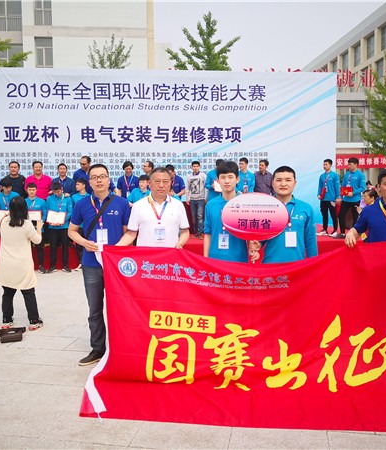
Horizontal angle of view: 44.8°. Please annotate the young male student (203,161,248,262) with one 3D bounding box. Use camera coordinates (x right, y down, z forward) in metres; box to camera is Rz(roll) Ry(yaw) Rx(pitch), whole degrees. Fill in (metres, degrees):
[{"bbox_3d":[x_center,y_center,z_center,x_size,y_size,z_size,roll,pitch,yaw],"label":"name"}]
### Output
[{"bbox_3d":[0.320,0.339,3.938,0.480,1.749,0.400,0,4,0],"label":"young male student"}]

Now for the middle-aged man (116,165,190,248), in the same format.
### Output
[{"bbox_3d":[-0.313,0.369,3.901,0.600,1.700,0.420,-1,4,-3],"label":"middle-aged man"}]

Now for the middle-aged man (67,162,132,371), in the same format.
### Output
[{"bbox_3d":[-0.790,0.343,4.049,0.540,1.734,0.450,-1,4,-3],"label":"middle-aged man"}]

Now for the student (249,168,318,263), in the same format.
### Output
[{"bbox_3d":[0.756,0.368,3.841,0.550,1.700,0.420,0,4,7],"label":"student"}]

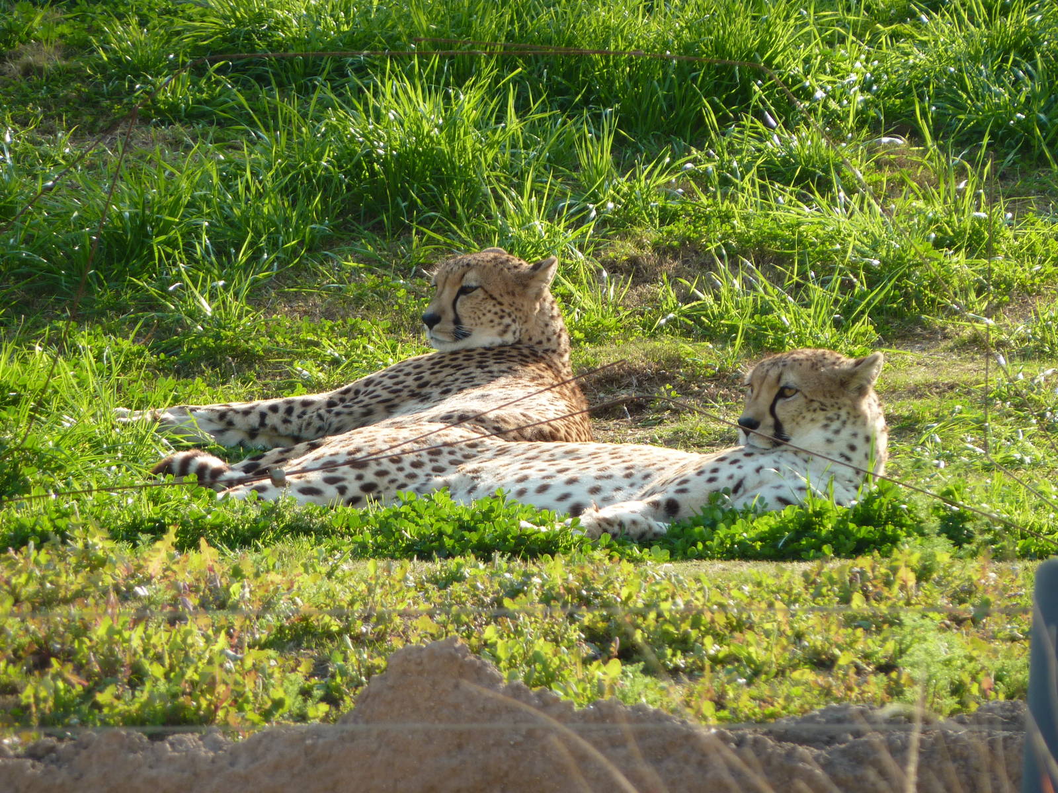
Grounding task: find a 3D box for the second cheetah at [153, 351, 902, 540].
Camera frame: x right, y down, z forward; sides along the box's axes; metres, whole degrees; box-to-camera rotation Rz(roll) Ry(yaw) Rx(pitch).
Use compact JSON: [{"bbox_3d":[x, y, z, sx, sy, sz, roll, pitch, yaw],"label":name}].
[{"bbox_3d":[-0.013,0.054,13.550,1.050,0.290,0.450,2,10,10],"label":"second cheetah"}]

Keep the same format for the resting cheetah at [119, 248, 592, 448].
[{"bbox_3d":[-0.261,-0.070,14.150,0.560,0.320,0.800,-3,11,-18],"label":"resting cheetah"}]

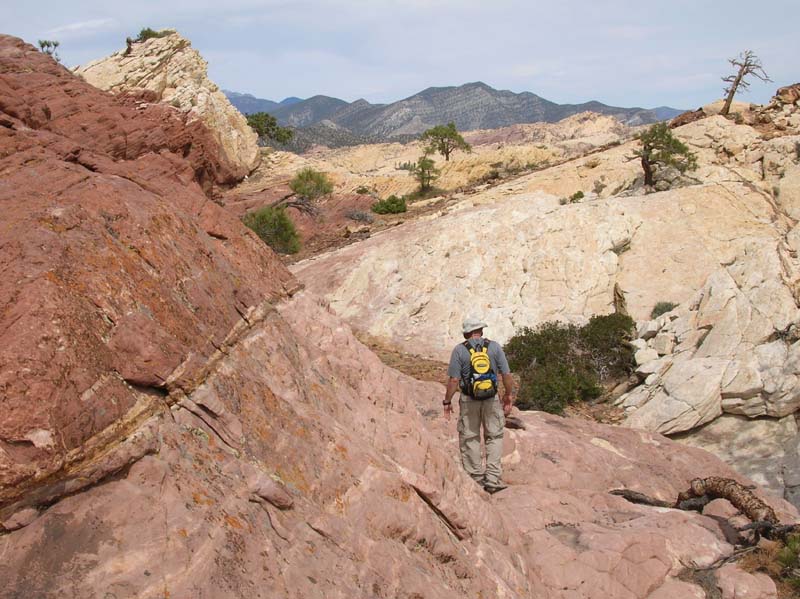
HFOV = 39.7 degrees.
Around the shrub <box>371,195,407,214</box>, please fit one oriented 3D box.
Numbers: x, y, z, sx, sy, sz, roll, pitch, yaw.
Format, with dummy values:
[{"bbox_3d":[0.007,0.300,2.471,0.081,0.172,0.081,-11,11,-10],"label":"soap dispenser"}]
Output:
[{"bbox_3d":[-0.581,-4.799,56.000,1.819,0.941,1.546,0,7,0],"label":"shrub"}]

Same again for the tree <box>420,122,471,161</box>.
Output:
[{"bbox_3d":[4.104,-14.252,100.000,4.510,3.253,4.059,0,7,0],"label":"tree"}]

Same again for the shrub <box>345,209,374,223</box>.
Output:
[{"bbox_3d":[-1.936,-4.016,53.000,1.434,0.618,1.147,0,7,0],"label":"shrub"}]

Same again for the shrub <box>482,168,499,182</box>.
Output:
[{"bbox_3d":[6.768,-9.172,82.000,1.331,0.984,1.198,0,7,0],"label":"shrub"}]

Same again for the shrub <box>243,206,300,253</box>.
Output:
[{"bbox_3d":[-4.868,-2.614,42.000,2.197,1.740,1.868,0,7,0],"label":"shrub"}]

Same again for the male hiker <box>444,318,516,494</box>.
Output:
[{"bbox_3d":[0.790,1.066,11.200,0.700,1.760,0.480,-1,7,-7],"label":"male hiker"}]

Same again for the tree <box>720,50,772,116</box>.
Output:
[{"bbox_3d":[19.378,-12.080,62.000,2.908,3.611,2.181,0,7,0],"label":"tree"}]

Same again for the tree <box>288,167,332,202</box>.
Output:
[{"bbox_3d":[-4.037,-5.187,50.000,1.984,1.548,1.786,0,7,0],"label":"tree"}]

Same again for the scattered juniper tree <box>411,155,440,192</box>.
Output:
[{"bbox_3d":[1.656,-8.183,72.000,1.948,2.395,1.851,0,7,0],"label":"scattered juniper tree"}]

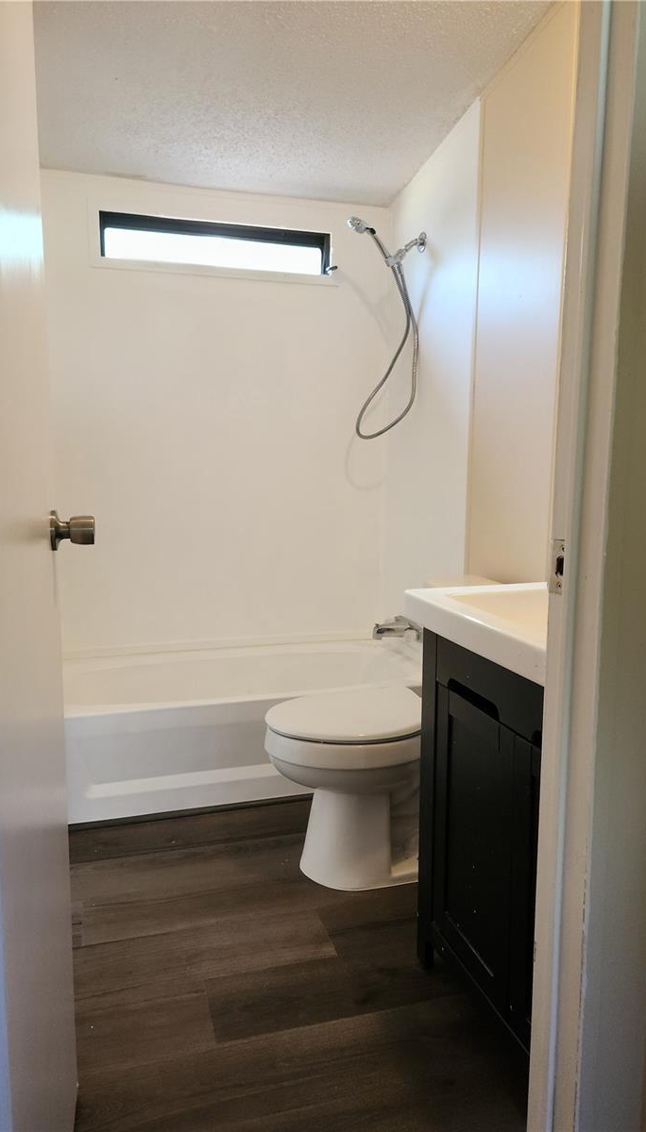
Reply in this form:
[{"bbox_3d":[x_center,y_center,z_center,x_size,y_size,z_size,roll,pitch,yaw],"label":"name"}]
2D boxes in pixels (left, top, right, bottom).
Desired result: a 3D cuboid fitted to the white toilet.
[{"bbox_3d":[0.205,0.457,2.092,0.740,0.760,0.460,-2,8,-16],"label":"white toilet"}]

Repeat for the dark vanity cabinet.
[{"bbox_3d":[0.578,0.544,1.380,0.538,0.774,0.761,-2,8,-16],"label":"dark vanity cabinet"}]

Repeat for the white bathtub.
[{"bbox_3d":[-0.307,0.562,2.839,1.420,0.352,0.770,-2,8,-16],"label":"white bathtub"}]

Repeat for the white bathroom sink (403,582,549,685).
[{"bbox_3d":[0.567,0.129,1.322,0.568,0.060,0.796,-2,8,-16],"label":"white bathroom sink"}]

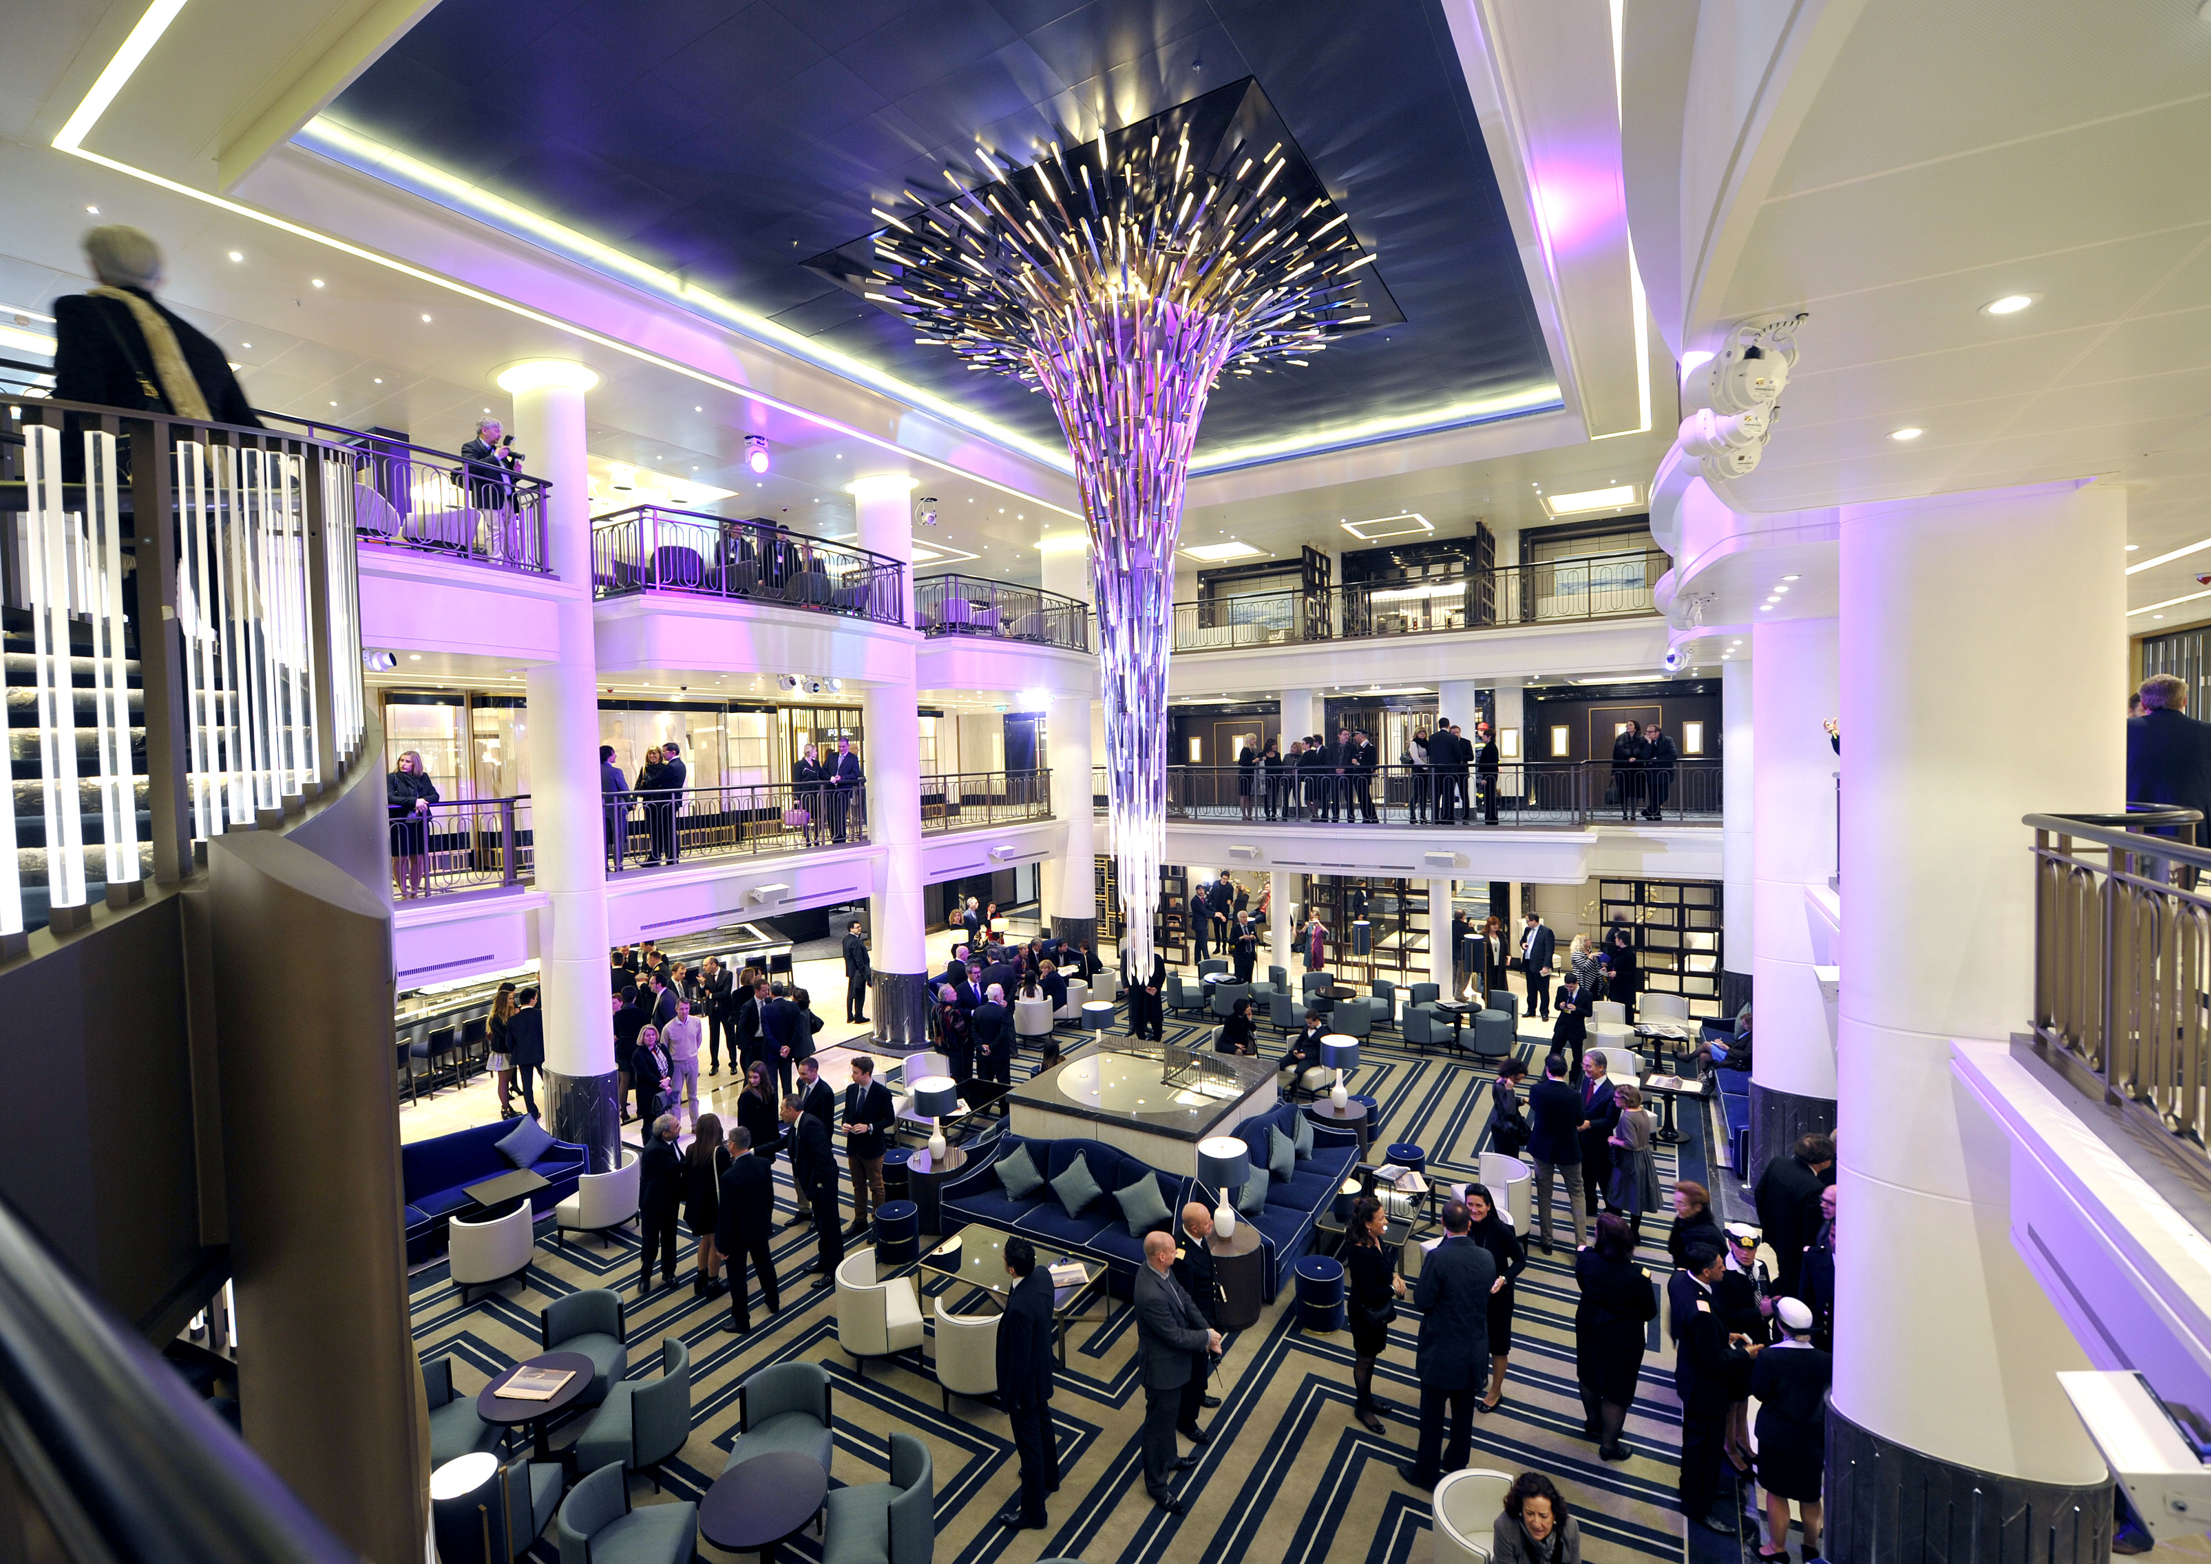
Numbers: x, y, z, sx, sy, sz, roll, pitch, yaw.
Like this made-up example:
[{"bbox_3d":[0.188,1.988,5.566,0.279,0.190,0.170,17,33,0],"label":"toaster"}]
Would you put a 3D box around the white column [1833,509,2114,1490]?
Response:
[{"bbox_3d":[4.646,0.991,5.038,1.310,4.870,1.310,0,2,32],"label":"white column"}]

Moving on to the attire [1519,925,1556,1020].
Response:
[{"bbox_3d":[7.668,3.285,16.266,0.400,1.820,0.560,-2,2,-28],"label":"attire"}]

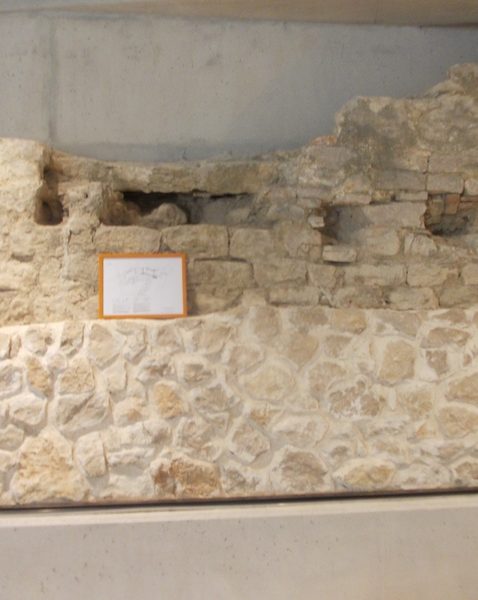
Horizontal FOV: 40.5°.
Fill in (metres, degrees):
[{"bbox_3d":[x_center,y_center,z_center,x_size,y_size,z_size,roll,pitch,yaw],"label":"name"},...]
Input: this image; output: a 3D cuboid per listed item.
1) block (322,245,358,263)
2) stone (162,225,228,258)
[{"bbox_3d":[0.524,-0.242,3.452,0.187,0.093,0.150,-1,-3,-4],"label":"block"},{"bbox_3d":[-0.231,-0.286,3.277,0.324,0.167,0.200,0,-1,-7],"label":"stone"}]

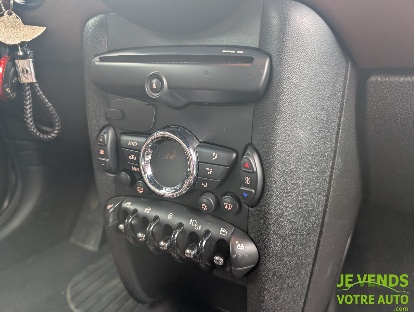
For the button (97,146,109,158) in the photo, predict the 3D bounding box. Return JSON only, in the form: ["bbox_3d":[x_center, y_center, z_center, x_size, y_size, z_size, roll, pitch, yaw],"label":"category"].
[{"bbox_3d":[-0.107,-0.005,0.301,0.013,0.013,0.007,8,17,26],"label":"button"}]

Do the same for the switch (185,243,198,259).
[{"bbox_3d":[-0.014,0.086,0.262,0.008,0.009,0.011,9,19,25],"label":"switch"}]

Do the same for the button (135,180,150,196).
[{"bbox_3d":[-0.063,0.032,0.280,0.013,0.014,0.009,9,19,25],"label":"button"}]

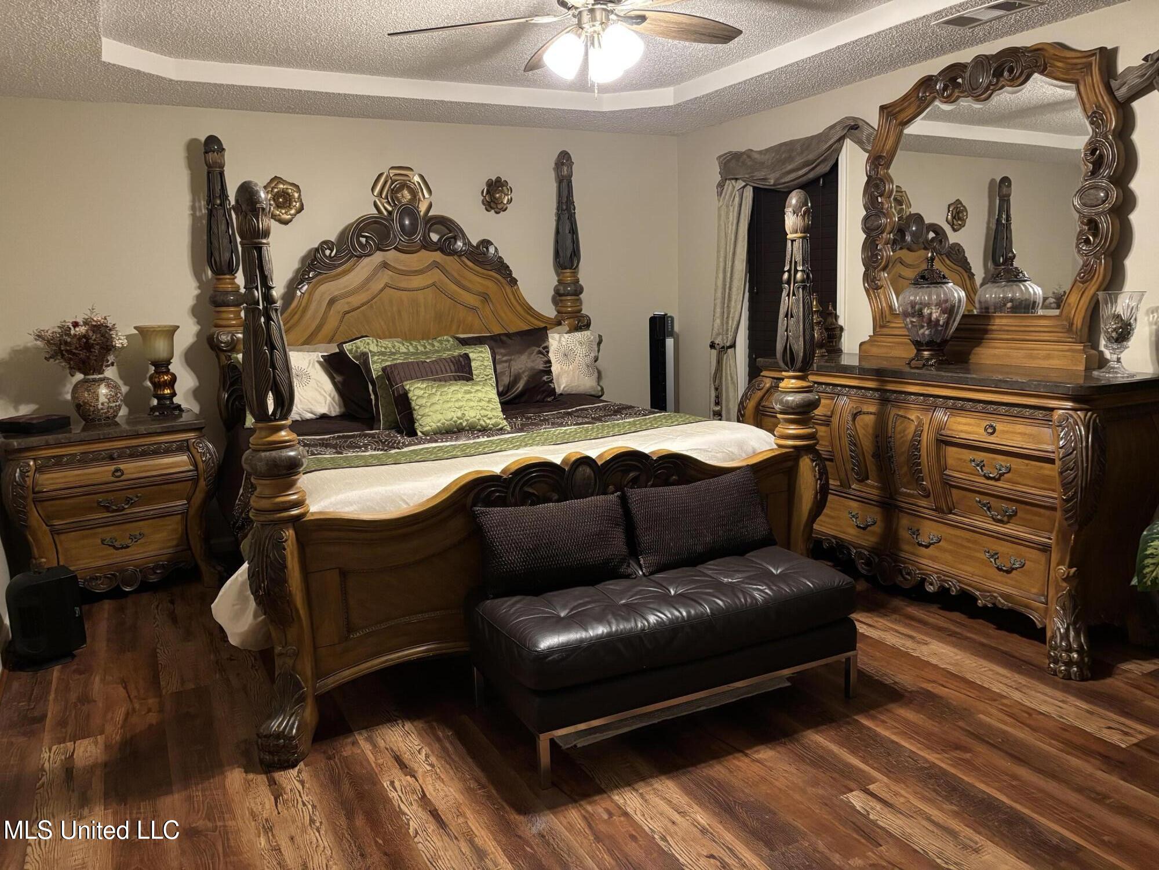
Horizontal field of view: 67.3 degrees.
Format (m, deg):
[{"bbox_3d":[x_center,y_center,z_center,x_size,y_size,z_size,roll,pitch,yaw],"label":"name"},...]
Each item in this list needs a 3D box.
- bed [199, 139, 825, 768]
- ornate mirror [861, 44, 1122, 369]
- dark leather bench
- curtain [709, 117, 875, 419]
[{"bbox_3d":[-0.491,-0.357,4.027,2.234,2.264,2.470,-6,10,-24],"label":"bed"},{"bbox_3d":[1.703,-0.957,3.770,0.110,1.280,1.200,-7,11,-26],"label":"ornate mirror"},{"bbox_3d":[0.281,0.571,3.004,1.200,0.730,0.630,-7,10,-23],"label":"dark leather bench"},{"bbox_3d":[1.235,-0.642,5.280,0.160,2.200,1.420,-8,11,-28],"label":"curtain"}]

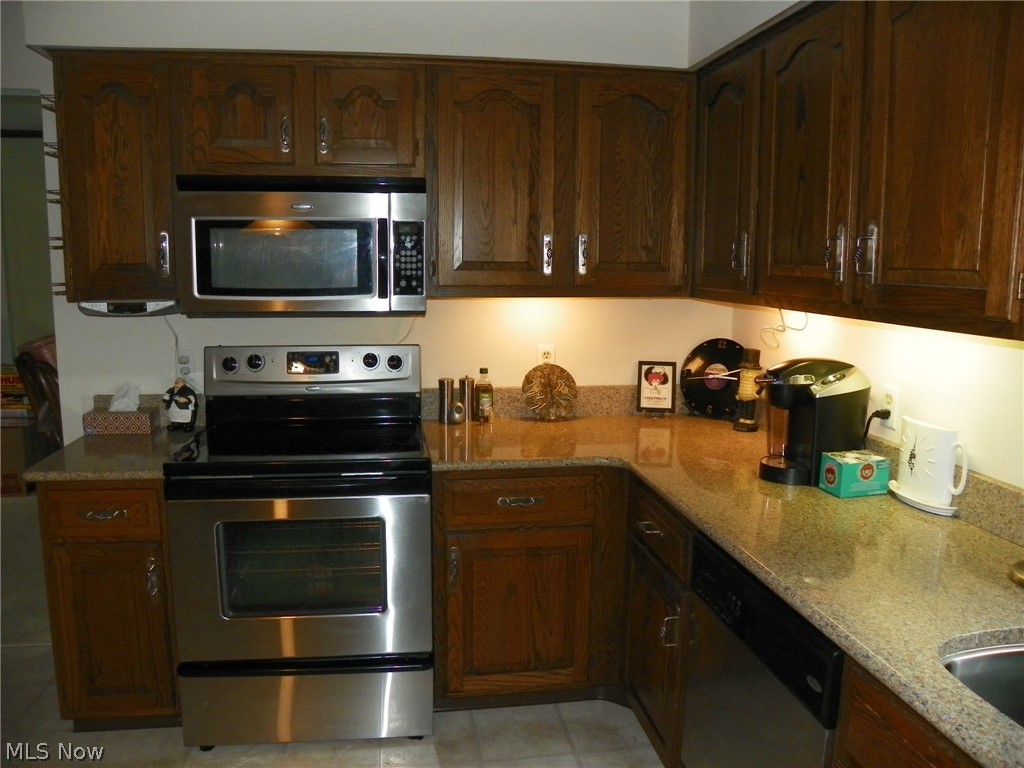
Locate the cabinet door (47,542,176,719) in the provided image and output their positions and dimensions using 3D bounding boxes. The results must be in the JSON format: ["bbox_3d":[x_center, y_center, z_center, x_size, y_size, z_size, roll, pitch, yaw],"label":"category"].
[{"bbox_3d":[-1.210,0.753,2.338,0.328,0.570,0.025,-1,9,-9],"label":"cabinet door"}]

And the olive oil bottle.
[{"bbox_3d":[-0.106,0.043,2.964,0.064,0.207,0.062,-1,9,-9],"label":"olive oil bottle"}]

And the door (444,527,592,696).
[{"bbox_3d":[0.021,0.704,2.381,0.452,0.535,0.022,-1,9,-8],"label":"door"}]

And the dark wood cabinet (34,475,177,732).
[{"bbox_3d":[-1.192,0.627,2.506,0.360,0.835,0.620,-1,9,-8],"label":"dark wood cabinet"}]

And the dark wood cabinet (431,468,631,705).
[{"bbox_3d":[0.021,0.618,2.687,0.610,0.835,0.620,-1,9,-8],"label":"dark wood cabinet"}]

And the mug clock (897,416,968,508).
[{"bbox_3d":[1.028,0.204,1.948,0.066,0.208,0.270,-1,9,-9],"label":"mug clock"}]

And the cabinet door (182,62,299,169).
[{"bbox_3d":[-0.850,-0.848,2.429,0.338,0.314,0.025,-1,9,-9],"label":"cabinet door"}]

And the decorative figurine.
[{"bbox_3d":[-1.141,0.069,2.637,0.100,0.184,0.085,1,9,7],"label":"decorative figurine"}]

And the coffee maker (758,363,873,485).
[{"bbox_3d":[0.802,0.089,2.114,0.310,0.325,0.215,-2,9,-18],"label":"coffee maker"}]

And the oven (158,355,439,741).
[{"bbox_3d":[-0.653,0.476,2.534,0.758,1.165,0.645,-1,9,-8],"label":"oven"}]

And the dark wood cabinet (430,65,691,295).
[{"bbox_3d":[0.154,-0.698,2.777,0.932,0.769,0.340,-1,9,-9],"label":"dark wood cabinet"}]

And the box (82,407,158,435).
[{"bbox_3d":[-1.395,0.133,2.759,0.240,0.075,0.122,-1,9,-6],"label":"box"}]

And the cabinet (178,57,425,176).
[{"bbox_3d":[-0.685,-0.872,2.620,0.758,0.380,0.340,-1,9,-9],"label":"cabinet"}]

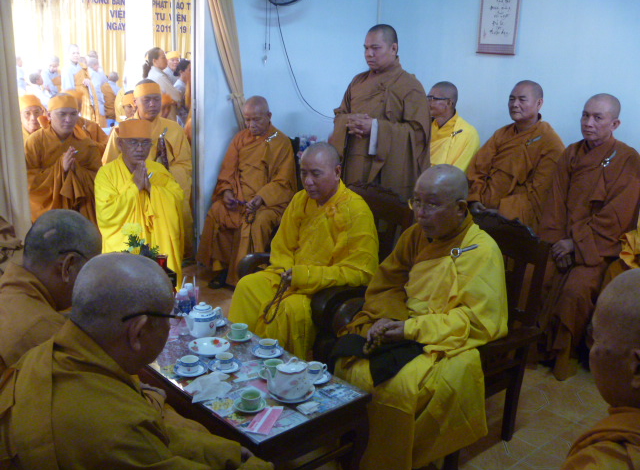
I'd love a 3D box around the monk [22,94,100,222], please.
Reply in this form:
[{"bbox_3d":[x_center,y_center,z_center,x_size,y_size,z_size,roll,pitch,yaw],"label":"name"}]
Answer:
[{"bbox_3d":[-1.587,-0.281,4.020,0.530,1.180,0.580,-5,15,-29],"label":"monk"}]

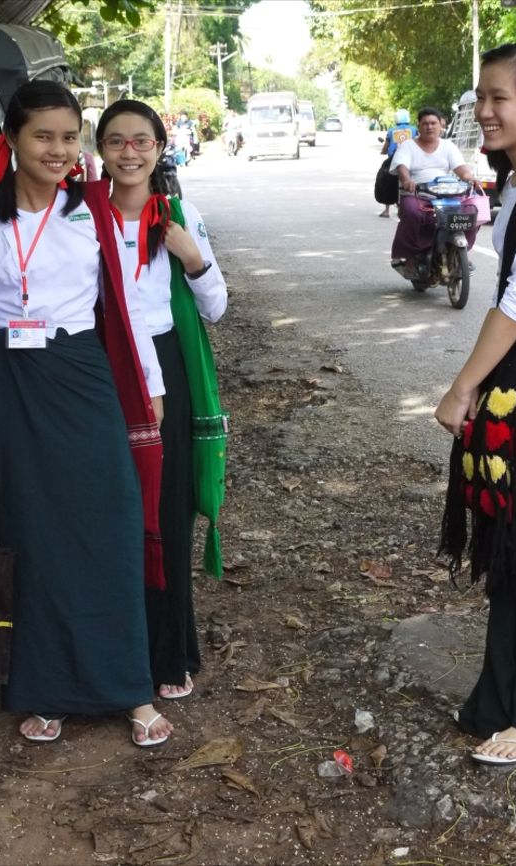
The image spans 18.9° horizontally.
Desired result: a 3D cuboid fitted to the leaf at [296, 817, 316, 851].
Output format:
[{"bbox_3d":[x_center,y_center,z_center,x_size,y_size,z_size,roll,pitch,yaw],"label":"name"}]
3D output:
[{"bbox_3d":[0.099,0.833,3.228,0.042,0.022,0.120,-2,12,-5],"label":"leaf"}]

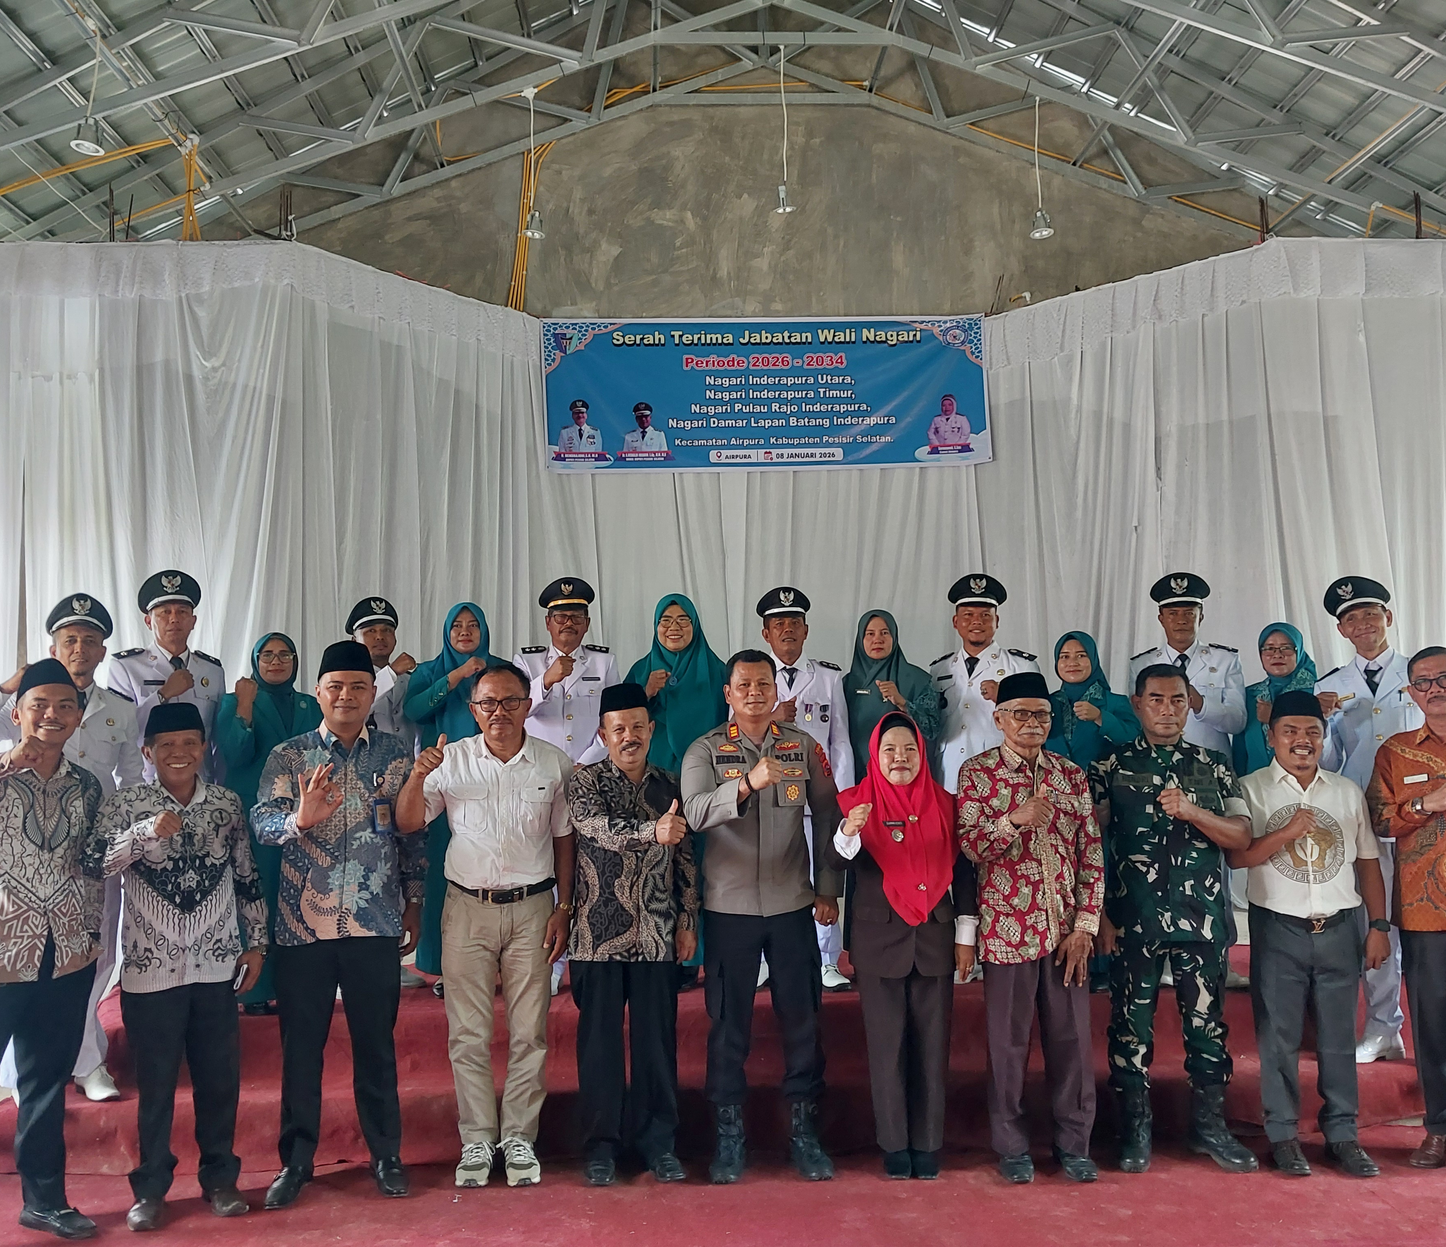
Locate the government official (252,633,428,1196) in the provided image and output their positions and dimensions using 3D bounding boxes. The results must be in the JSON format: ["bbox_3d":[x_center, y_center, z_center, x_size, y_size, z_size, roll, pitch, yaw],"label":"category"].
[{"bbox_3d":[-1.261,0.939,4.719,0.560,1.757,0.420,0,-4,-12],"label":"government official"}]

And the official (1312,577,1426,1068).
[{"bbox_3d":[2.367,0.693,5.184,0.520,1.734,0.400,-2,-4,22],"label":"official"}]

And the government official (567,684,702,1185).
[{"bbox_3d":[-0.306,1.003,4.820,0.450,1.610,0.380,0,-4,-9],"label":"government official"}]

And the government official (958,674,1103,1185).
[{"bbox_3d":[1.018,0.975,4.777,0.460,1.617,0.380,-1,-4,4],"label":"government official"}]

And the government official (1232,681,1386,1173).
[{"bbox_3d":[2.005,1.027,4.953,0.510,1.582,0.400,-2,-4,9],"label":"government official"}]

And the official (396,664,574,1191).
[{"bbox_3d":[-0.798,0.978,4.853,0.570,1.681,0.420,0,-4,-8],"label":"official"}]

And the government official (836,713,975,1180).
[{"bbox_3d":[0.609,1.047,4.804,0.450,1.489,0.360,-1,-4,5],"label":"government official"}]

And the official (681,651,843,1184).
[{"bbox_3d":[0.132,0.975,4.992,0.540,1.758,0.420,-1,-4,-7],"label":"official"}]

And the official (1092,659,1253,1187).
[{"bbox_3d":[1.558,0.987,5.021,0.550,1.688,0.420,-2,-4,12],"label":"official"}]

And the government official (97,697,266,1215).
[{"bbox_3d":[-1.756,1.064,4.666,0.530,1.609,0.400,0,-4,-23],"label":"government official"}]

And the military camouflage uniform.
[{"bbox_3d":[1.560,1.010,5.039,0.540,1.231,0.380,-2,-4,12],"label":"military camouflage uniform"}]

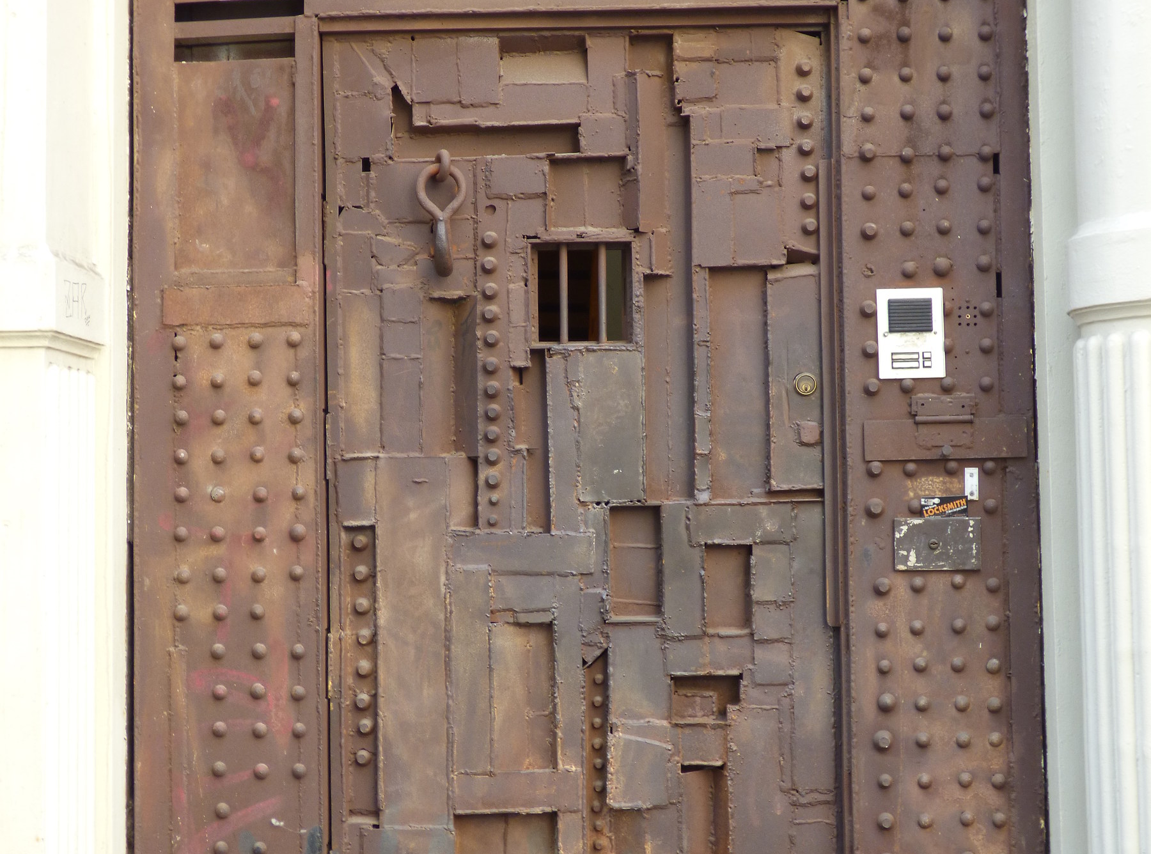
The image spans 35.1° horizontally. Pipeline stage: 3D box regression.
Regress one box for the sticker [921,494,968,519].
[{"bbox_3d":[0.709,0.155,3.488,0.090,0.044,0.004,-1,-3,1],"label":"sticker"}]

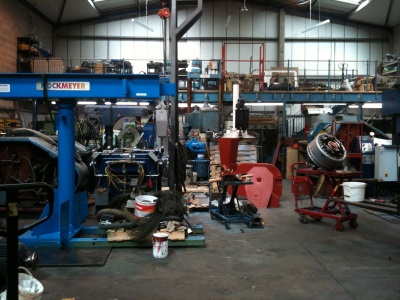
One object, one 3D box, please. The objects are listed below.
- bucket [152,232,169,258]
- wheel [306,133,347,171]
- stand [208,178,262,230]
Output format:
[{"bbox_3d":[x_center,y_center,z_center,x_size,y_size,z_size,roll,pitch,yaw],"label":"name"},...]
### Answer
[{"bbox_3d":[-0.455,1.109,4.690,0.178,0.250,0.178,0,1,0],"label":"bucket"},{"bbox_3d":[1.990,0.035,6.360,0.545,0.545,0.280,0,-37,-27],"label":"wheel"},{"bbox_3d":[0.510,0.825,6.500,0.470,0.750,0.840,0,1,-15],"label":"stand"}]

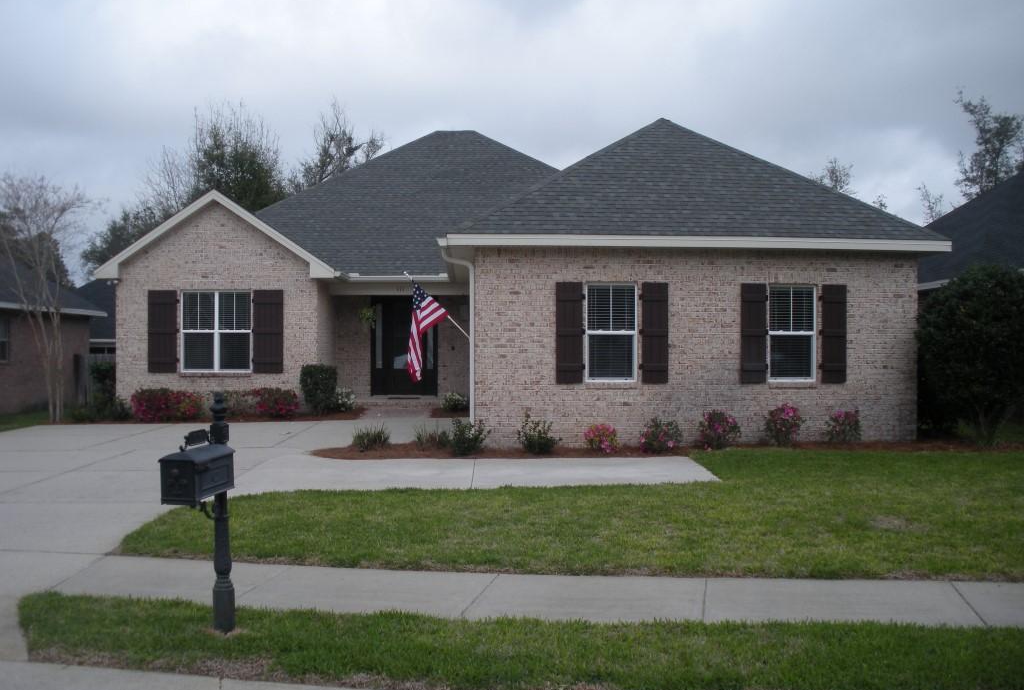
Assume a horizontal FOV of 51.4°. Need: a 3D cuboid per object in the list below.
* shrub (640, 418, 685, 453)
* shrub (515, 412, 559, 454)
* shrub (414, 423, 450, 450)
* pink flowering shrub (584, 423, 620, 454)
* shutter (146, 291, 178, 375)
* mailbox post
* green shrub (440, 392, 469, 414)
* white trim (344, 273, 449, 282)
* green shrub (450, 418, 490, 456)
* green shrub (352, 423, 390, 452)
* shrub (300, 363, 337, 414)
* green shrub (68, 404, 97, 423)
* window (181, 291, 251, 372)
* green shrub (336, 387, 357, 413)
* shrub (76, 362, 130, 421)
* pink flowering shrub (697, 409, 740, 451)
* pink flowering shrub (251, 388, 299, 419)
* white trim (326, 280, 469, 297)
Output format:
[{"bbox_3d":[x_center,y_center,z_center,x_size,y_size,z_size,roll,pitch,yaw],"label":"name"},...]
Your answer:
[{"bbox_3d":[2.176,1.294,15.500,0.660,0.522,0.580,0,0,-3],"label":"shrub"},{"bbox_3d":[0.357,1.266,15.500,0.630,0.568,0.550,0,0,-3],"label":"shrub"},{"bbox_3d":[-1.187,1.369,15.900,0.530,0.363,0.450,0,0,-3],"label":"shrub"},{"bbox_3d":[1.313,1.347,15.450,0.520,0.416,0.460,0,0,-3],"label":"pink flowering shrub"},{"bbox_3d":[-6.472,-0.244,19.720,0.550,1.540,0.060,0,0,-4],"label":"shutter"},{"bbox_3d":[-1.700,0.955,5.880,0.220,1.370,0.620,0,0,9],"label":"mailbox post"},{"bbox_3d":[-1.139,1.139,21.100,0.540,0.420,0.500,0,0,-4],"label":"green shrub"},{"bbox_3d":[-2.548,-1.498,23.700,2.330,0.160,0.140,0,0,-3],"label":"white trim"},{"bbox_3d":[-0.609,1.298,15.250,0.550,0.505,0.500,0,0,-3],"label":"green shrub"},{"bbox_3d":[-2.078,1.368,15.750,0.540,0.400,0.500,0,0,-4],"label":"green shrub"},{"bbox_3d":[-3.525,0.815,19.500,0.660,0.920,0.660,0,0,-4],"label":"shrub"},{"bbox_3d":[-7.663,1.222,19.000,0.480,0.340,0.420,0,0,-4],"label":"green shrub"},{"bbox_3d":[-5.504,-0.244,19.820,1.310,1.520,0.090,0,0,-4],"label":"window"},{"bbox_3d":[-3.764,1.250,24.000,0.550,0.561,0.520,0,0,-3],"label":"green shrub"},{"bbox_3d":[-7.442,0.847,19.400,0.950,1.080,0.850,0,0,-4],"label":"shrub"},{"bbox_3d":[3.112,1.274,16.050,0.640,0.590,0.580,0,0,-4],"label":"pink flowering shrub"},{"bbox_3d":[-4.279,1.063,19.350,0.850,0.570,0.700,0,0,-4],"label":"pink flowering shrub"},{"bbox_3d":[-2.333,-1.151,21.700,2.800,0.290,0.200,0,0,-4],"label":"white trim"}]

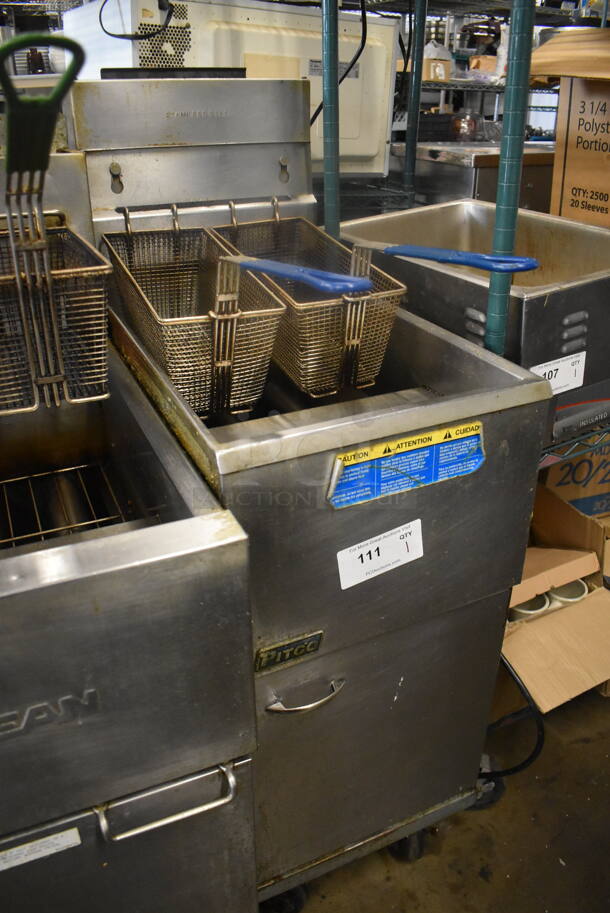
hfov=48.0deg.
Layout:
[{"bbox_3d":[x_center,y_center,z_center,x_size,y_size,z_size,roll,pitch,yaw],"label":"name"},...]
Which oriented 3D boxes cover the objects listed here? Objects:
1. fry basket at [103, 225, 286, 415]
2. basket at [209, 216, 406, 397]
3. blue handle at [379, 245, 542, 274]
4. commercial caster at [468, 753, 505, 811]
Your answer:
[{"bbox_3d":[-0.174,-0.208,1.017,0.168,0.150,0.338,-12,38,-22],"label":"fry basket"},{"bbox_3d":[-0.009,-0.241,1.065,0.168,0.150,0.338,-15,39,-20],"label":"basket"},{"bbox_3d":[0.146,-0.203,0.697,0.042,0.020,0.248,-13,23,-22],"label":"blue handle"},{"bbox_3d":[0.293,0.578,1.242,0.130,0.145,0.055,1,26,5],"label":"commercial caster"}]

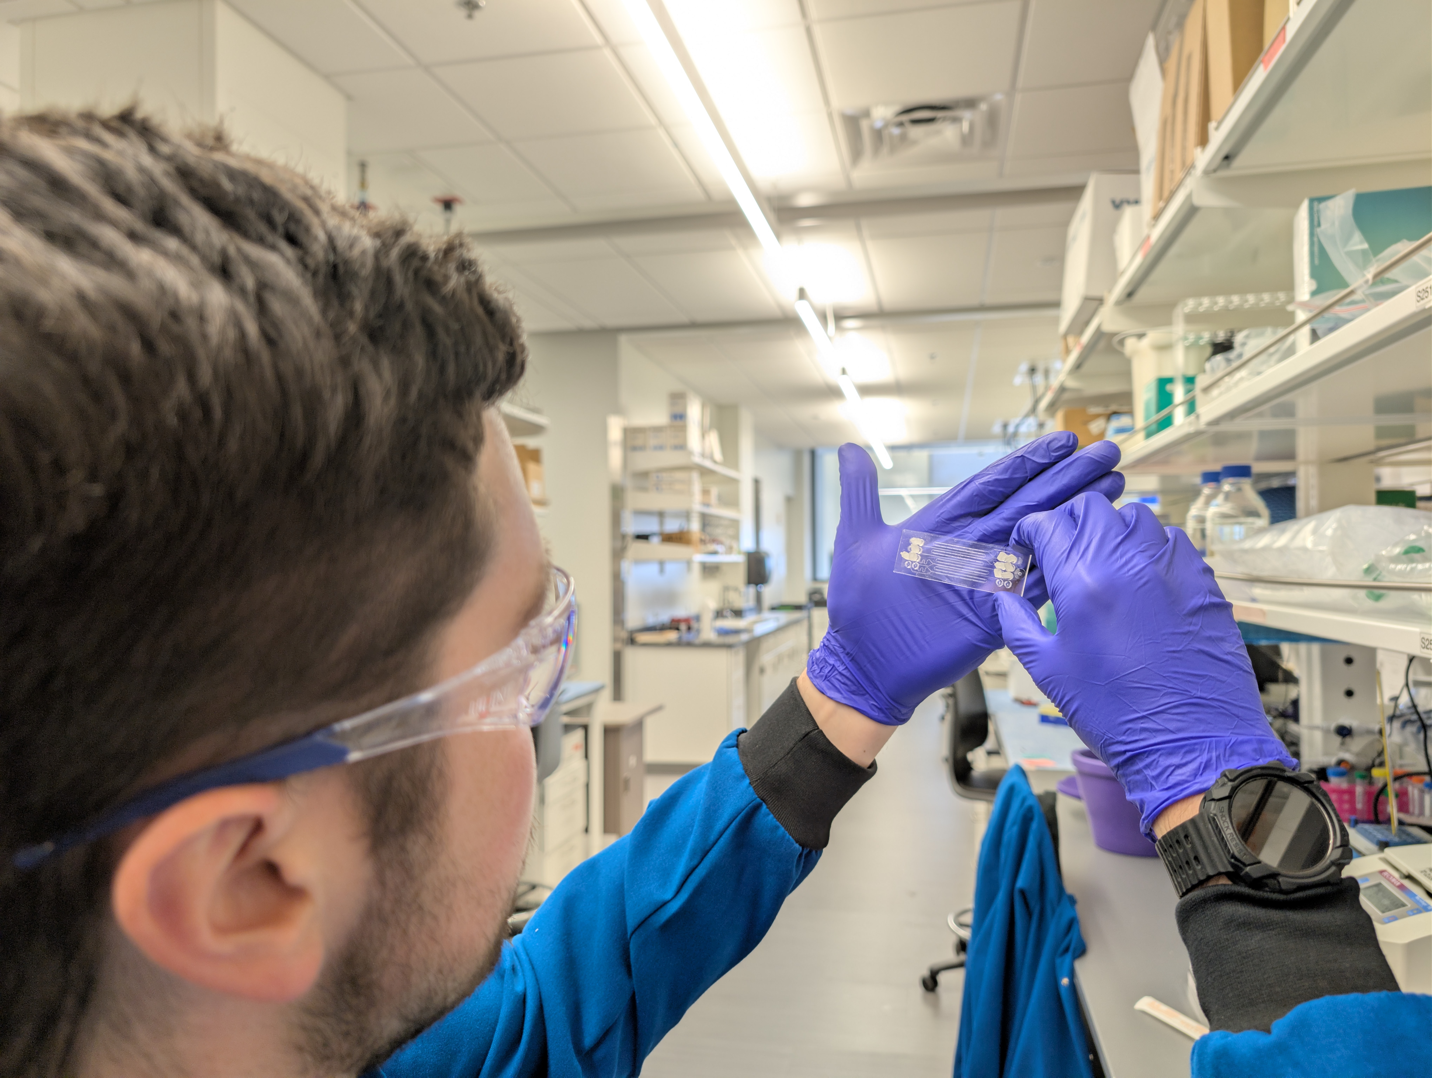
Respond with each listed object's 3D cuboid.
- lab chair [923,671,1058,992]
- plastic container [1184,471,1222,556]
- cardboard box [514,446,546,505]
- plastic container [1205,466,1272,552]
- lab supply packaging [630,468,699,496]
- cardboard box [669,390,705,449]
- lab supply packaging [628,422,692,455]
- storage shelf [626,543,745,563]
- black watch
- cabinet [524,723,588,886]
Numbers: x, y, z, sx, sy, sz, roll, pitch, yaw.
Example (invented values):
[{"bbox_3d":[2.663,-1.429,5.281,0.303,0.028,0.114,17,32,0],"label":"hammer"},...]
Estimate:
[{"bbox_3d":[1.020,1.028,3.543,0.580,1.140,0.570,0,-1,13],"label":"lab chair"},{"bbox_3d":[0.992,-0.016,1.968,0.100,0.228,0.100,0,-1,13],"label":"plastic container"},{"bbox_3d":[-1.002,-0.302,4.797,0.280,0.279,0.240,0,-1,13],"label":"cardboard box"},{"bbox_3d":[0.956,-0.017,1.818,0.101,0.230,0.101,0,-1,13],"label":"plastic container"},{"bbox_3d":[-0.355,-0.411,7.434,0.493,0.207,0.320,0,-1,13],"label":"lab supply packaging"},{"bbox_3d":[-0.226,-0.840,7.418,0.129,0.452,0.430,0,-1,13],"label":"cardboard box"},{"bbox_3d":[-0.383,-0.718,7.436,0.461,0.242,0.400,0,-1,13],"label":"lab supply packaging"},{"bbox_3d":[-0.209,0.118,8.069,0.511,0.131,1.840,0,-1,13],"label":"storage shelf"},{"bbox_3d":[0.240,0.140,0.449,0.070,0.054,0.059,-4,-40,-7],"label":"black watch"},{"bbox_3d":[-0.931,1.208,4.607,0.520,0.575,0.527,0,-1,13],"label":"cabinet"}]

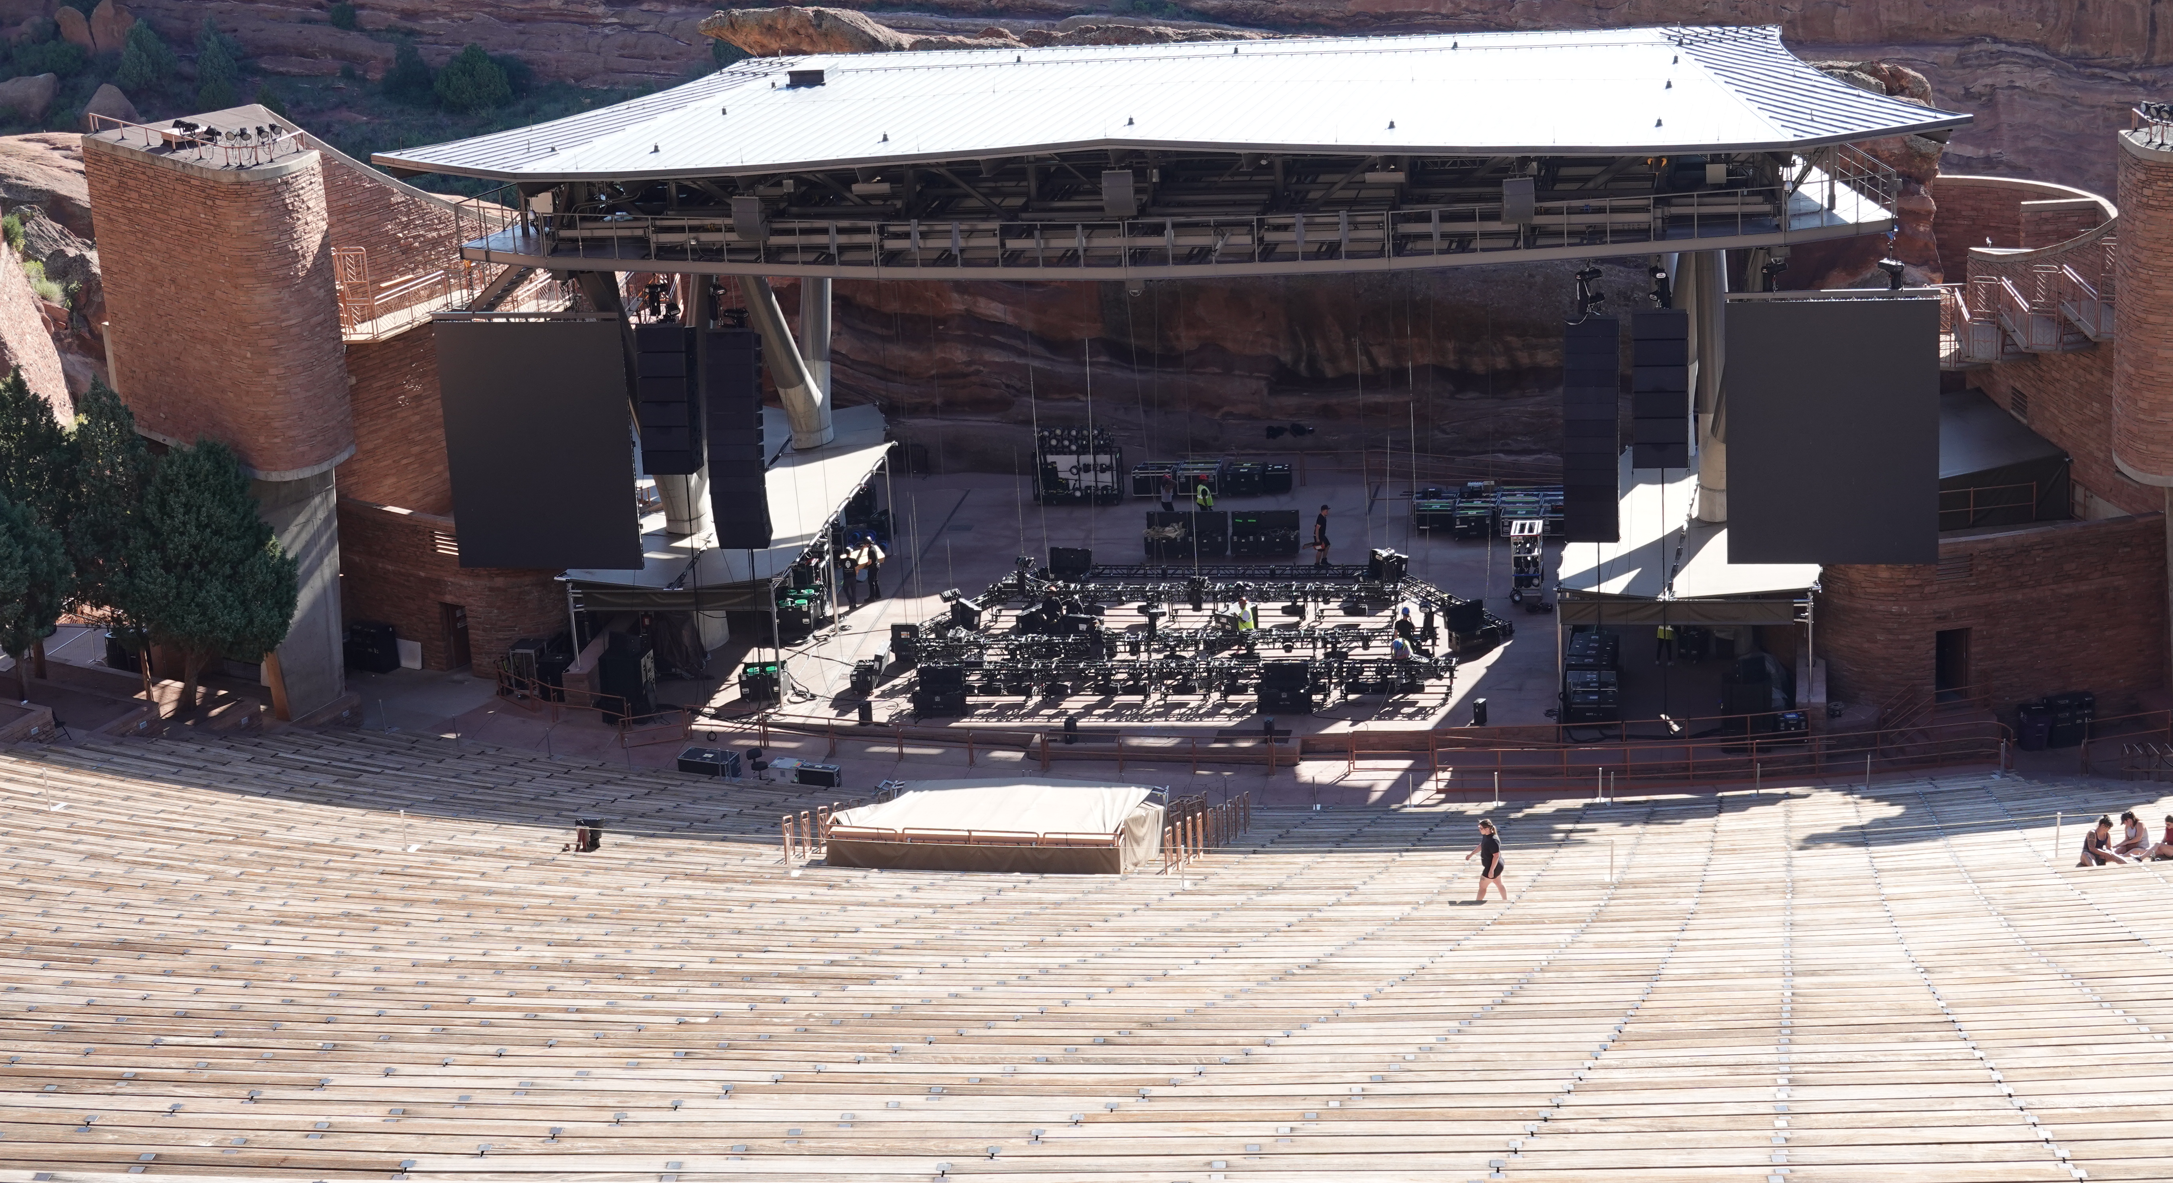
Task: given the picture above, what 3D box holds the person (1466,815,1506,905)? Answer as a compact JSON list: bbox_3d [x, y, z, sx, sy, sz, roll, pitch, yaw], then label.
[{"bbox_3d":[7.504,5.036,72.500,0.720,1.620,0.500,-1,18,8],"label":"person"}]

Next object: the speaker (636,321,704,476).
[{"bbox_3d":[-10.056,-4.610,93.200,1.220,3.650,1.000,1,12,12],"label":"speaker"}]

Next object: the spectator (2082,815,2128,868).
[{"bbox_3d":[18.375,4.511,69.800,0.680,0.900,0.550,9,22,33],"label":"spectator"}]

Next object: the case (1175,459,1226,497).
[{"bbox_3d":[3.261,-3.261,110.666,1.200,0.850,0.800,0,18,11],"label":"case"}]

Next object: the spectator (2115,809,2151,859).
[{"bbox_3d":[19.659,4.574,72.500,0.720,0.840,0.550,-11,19,-23],"label":"spectator"}]

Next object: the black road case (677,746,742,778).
[{"bbox_3d":[-9.050,4.121,92.800,1.300,0.450,0.680,3,20,19],"label":"black road case"}]

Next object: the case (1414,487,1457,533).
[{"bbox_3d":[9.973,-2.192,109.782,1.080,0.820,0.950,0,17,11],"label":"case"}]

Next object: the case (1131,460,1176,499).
[{"bbox_3d":[2.027,-3.286,114.757,1.180,0.850,0.860,0,17,11],"label":"case"}]

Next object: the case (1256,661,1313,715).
[{"bbox_3d":[4.771,2.312,92.336,1.240,1.100,0.760,0,18,11],"label":"case"}]

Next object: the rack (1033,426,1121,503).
[{"bbox_3d":[-0.213,-3.567,110.418,2.420,2.000,0.800,0,18,10],"label":"rack"}]

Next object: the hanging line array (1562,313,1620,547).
[{"bbox_3d":[11.478,-3.685,87.929,1.240,5.100,0.850,-1,14,7],"label":"hanging line array"}]

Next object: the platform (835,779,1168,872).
[{"bbox_3d":[-2.143,5.305,86.963,6.750,1.200,3.200,1,18,14],"label":"platform"}]

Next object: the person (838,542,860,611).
[{"bbox_3d":[-6.393,-0.340,105.141,0.600,1.760,0.500,3,18,20],"label":"person"}]

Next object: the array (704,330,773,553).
[{"bbox_3d":[-8.369,-3.672,92.800,1.250,5.400,0.900,1,19,12],"label":"array"}]

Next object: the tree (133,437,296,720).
[{"bbox_3d":[-21.878,-0.358,96.943,4.200,7.043,4.200,-3,18,1],"label":"tree"}]

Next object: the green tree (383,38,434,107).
[{"bbox_3d":[-37.222,-28.521,212.000,2.980,3.470,2.980,-3,17,1],"label":"green tree"}]

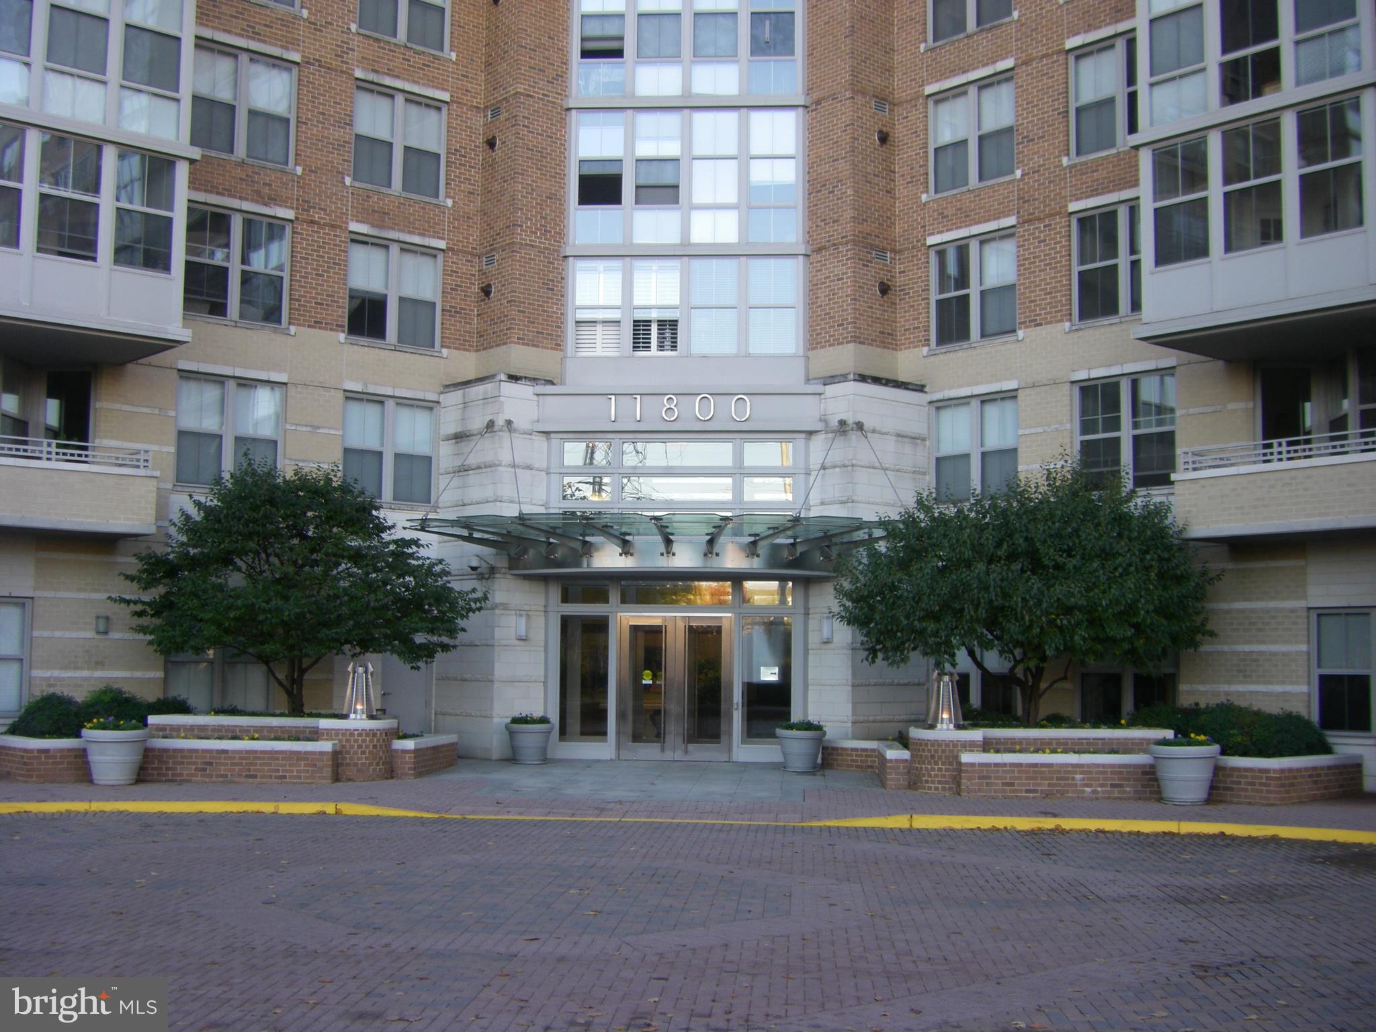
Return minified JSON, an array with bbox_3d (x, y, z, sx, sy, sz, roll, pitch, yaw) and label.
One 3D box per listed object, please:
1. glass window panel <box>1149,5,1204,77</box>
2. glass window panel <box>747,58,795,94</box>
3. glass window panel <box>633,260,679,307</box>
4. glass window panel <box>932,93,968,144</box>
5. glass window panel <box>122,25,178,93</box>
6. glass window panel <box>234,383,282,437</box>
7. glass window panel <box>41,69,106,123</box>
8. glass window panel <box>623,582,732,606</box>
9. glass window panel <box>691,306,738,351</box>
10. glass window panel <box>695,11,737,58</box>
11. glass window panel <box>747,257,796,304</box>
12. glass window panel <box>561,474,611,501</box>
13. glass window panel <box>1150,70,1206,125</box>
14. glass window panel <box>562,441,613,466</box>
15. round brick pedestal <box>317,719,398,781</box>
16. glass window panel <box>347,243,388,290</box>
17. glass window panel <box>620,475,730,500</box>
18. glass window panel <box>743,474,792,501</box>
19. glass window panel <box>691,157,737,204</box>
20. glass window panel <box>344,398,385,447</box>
[{"bbox_3d":[6.704,-6.506,22.901,0.060,0.822,0.841,5,-7,-41],"label":"glass window panel"},{"bbox_3d":[1.522,-7.976,30.320,0.878,0.684,0.060,0,-5,4],"label":"glass window panel"},{"bbox_3d":[-0.575,-4.158,29.753,0.827,0.838,0.060,0,-5,4],"label":"glass window panel"},{"bbox_3d":[4.588,-6.924,29.165,0.060,0.839,0.777,5,-7,-42],"label":"glass window panel"},{"bbox_3d":[-7.936,-6.762,24.714,0.841,0.828,0.060,5,-7,-41],"label":"glass window panel"},{"bbox_3d":[-7.186,-1.765,27.881,0.827,0.817,0.060,5,-7,-41],"label":"glass window panel"},{"bbox_3d":[-8.523,-5.831,23.159,0.895,0.605,0.050,5,-7,-41],"label":"glass window panel"},{"bbox_3d":[-0.192,1.289,27.749,1.868,0.389,0.060,0,-5,4],"label":"glass window panel"},{"bbox_3d":[0.472,-3.296,29.625,0.831,0.823,0.060,0,-5,4],"label":"glass window panel"},{"bbox_3d":[0.495,-8.770,30.468,0.776,0.851,0.060,0,-5,4],"label":"glass window panel"},{"bbox_3d":[1.493,-4.165,29.634,0.848,0.845,0.060,0,-5,4],"label":"glass window panel"},{"bbox_3d":[-1.756,-0.487,29.083,0.876,0.471,0.060,0,-5,4],"label":"glass window panel"},{"bbox_3d":[6.870,-5.861,23.419,0.060,0.591,0.901,5,-7,-41],"label":"glass window panel"},{"bbox_3d":[-1.718,-1.066,28.674,0.855,0.419,0.060,0,-5,4],"label":"glass window panel"},{"bbox_3d":[-4.615,3.256,23.275,1.060,0.837,0.900,0,-5,4],"label":"round brick pedestal"},{"bbox_3d":[-5.489,-4.289,28.651,0.775,0.790,0.050,5,-7,-41],"label":"glass window panel"},{"bbox_3d":[-0.197,-0.468,28.753,1.913,0.438,0.060,0,-5,4],"label":"glass window panel"},{"bbox_3d":[1.395,-0.489,29.177,0.851,0.470,0.060,0,-5,4],"label":"glass window panel"},{"bbox_3d":[0.471,-5.999,29.860,0.808,0.846,0.060,0,-5,4],"label":"glass window panel"},{"bbox_3d":[-5.665,-1.632,29.197,0.785,0.810,0.060,5,-7,-41],"label":"glass window panel"}]

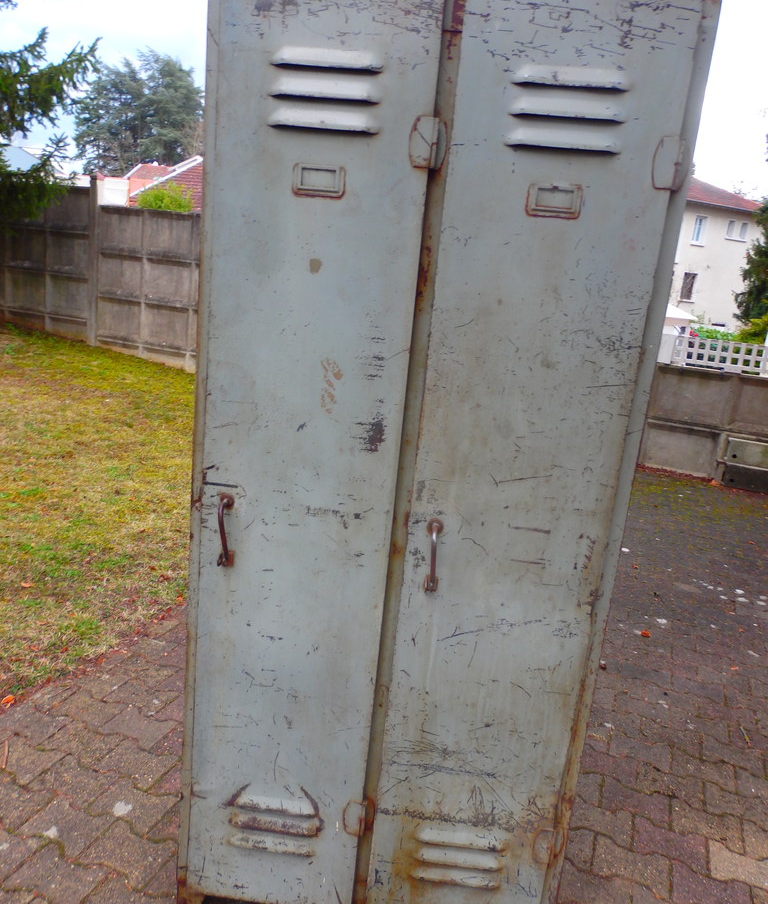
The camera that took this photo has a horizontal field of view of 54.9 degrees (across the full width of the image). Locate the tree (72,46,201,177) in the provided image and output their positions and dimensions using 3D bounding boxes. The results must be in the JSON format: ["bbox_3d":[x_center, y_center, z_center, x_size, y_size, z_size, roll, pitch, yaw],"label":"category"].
[{"bbox_3d":[-12.428,-14.719,37.520,6.792,10.476,6.792,1,15,-19],"label":"tree"}]

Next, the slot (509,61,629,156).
[{"bbox_3d":[0.282,-0.526,1.128,0.176,0.119,0.014,7,14,4],"label":"slot"}]

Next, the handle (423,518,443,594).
[{"bbox_3d":[0.087,0.186,1.309,0.030,0.127,0.038,7,14,4],"label":"handle"}]

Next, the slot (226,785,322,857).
[{"bbox_3d":[-0.224,0.739,1.487,0.182,0.148,0.015,7,14,4],"label":"slot"}]

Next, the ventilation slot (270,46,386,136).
[{"bbox_3d":[-0.092,-0.568,1.156,0.177,0.119,0.014,7,14,4],"label":"ventilation slot"}]

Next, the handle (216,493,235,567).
[{"bbox_3d":[-0.287,0.142,1.337,0.030,0.128,0.038,7,14,4],"label":"handle"}]

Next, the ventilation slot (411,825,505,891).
[{"bbox_3d":[0.147,0.803,1.465,0.178,0.126,0.015,7,14,4],"label":"ventilation slot"}]

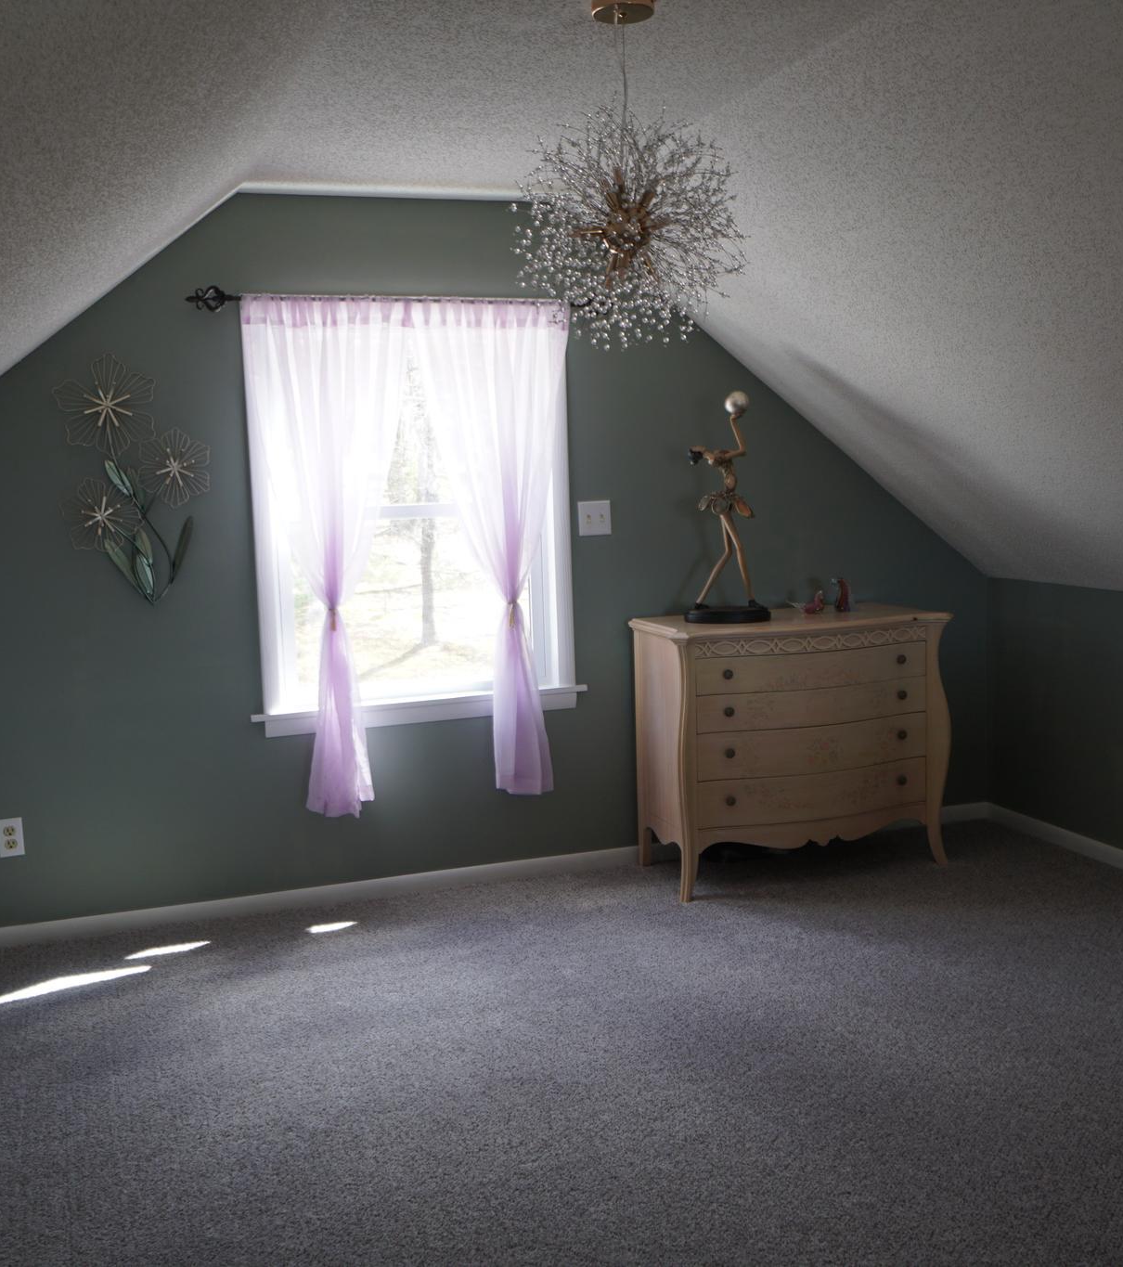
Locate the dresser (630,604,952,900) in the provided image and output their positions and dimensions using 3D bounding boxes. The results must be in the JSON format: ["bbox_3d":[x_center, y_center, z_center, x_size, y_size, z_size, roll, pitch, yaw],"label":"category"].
[{"bbox_3d":[0.773,0.373,4.434,0.995,0.854,0.535,-4,7,-18],"label":"dresser"}]

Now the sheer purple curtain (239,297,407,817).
[{"bbox_3d":[-0.689,-0.220,4.125,0.516,1.640,0.090,-4,7,-18],"label":"sheer purple curtain"}]

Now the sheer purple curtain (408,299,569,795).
[{"bbox_3d":[-0.198,-0.266,4.286,0.537,1.618,0.090,-4,7,-18],"label":"sheer purple curtain"}]

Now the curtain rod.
[{"bbox_3d":[-0.469,-1.038,4.120,1.362,0.077,0.090,-4,7,-18],"label":"curtain rod"}]

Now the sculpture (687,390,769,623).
[{"bbox_3d":[0.547,-0.421,4.384,0.287,0.757,0.180,-3,7,-6],"label":"sculpture"}]

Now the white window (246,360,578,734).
[{"bbox_3d":[-0.470,-0.360,4.280,1.096,1.314,0.110,-4,7,-18],"label":"white window"}]

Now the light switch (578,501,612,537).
[{"bbox_3d":[0.117,-0.390,4.467,0.115,0.117,0.016,-4,7,-18],"label":"light switch"}]

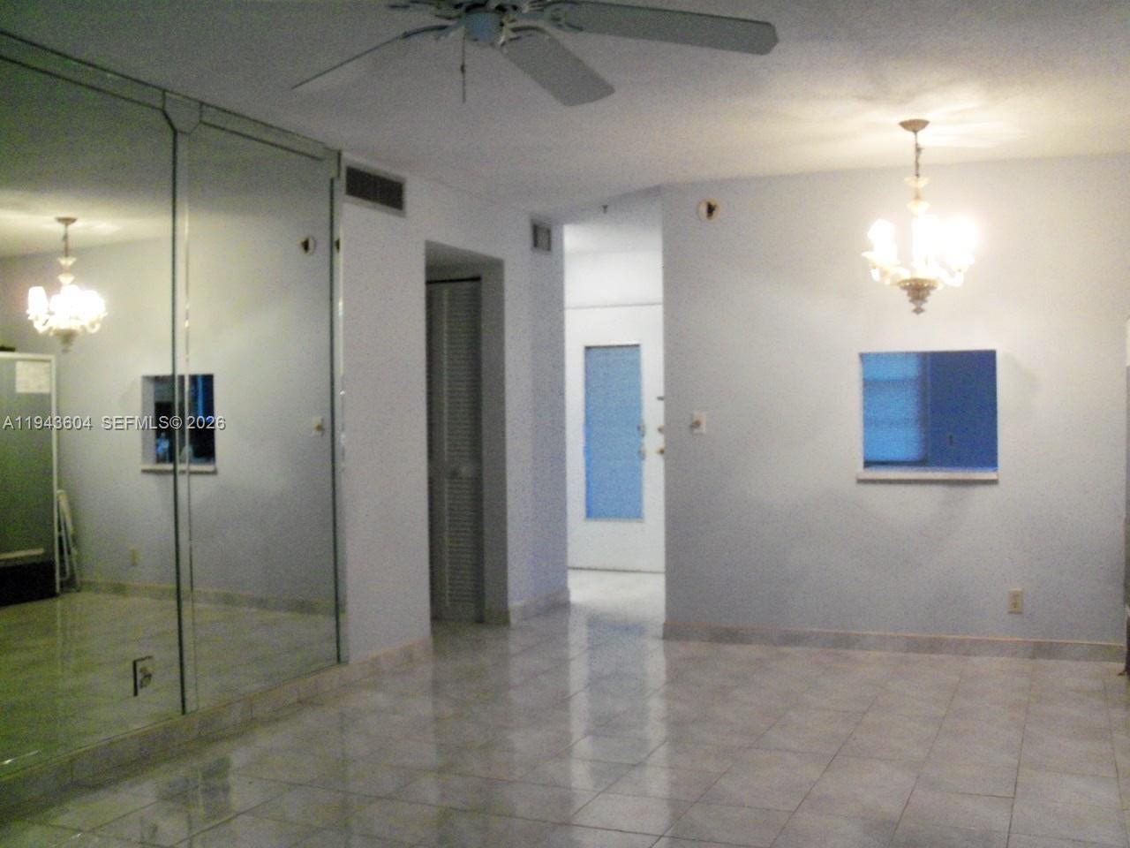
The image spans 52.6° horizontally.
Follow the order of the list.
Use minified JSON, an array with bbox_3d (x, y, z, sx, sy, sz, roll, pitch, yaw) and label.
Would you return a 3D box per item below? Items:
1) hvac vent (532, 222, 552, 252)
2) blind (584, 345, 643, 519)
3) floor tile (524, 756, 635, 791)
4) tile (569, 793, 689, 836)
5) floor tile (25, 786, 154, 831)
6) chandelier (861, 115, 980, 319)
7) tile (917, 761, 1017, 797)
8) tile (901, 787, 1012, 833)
[{"bbox_3d":[-0.141,-1.144,7.016,0.020,0.175,0.290,-1,0,24],"label":"hvac vent"},{"bbox_3d":[0.383,0.063,9.000,0.475,1.390,0.030,-1,-1,24],"label":"blind"},{"bbox_3d":[0.025,1.136,3.724,0.306,0.010,0.306,-1,0,24],"label":"floor tile"},{"bbox_3d":[0.189,1.131,3.321,0.306,0.010,0.306,-1,0,24],"label":"tile"},{"bbox_3d":[-1.395,1.133,3.350,0.305,0.010,0.305,-1,-1,24],"label":"floor tile"},{"bbox_3d":[1.433,-0.841,4.629,0.460,0.790,0.460,-1,0,24],"label":"chandelier"},{"bbox_3d":[1.251,1.111,3.546,0.305,0.010,0.305,-1,-1,24],"label":"tile"},{"bbox_3d":[1.112,1.097,3.249,0.306,0.010,0.306,-1,0,24],"label":"tile"}]

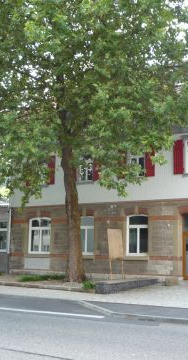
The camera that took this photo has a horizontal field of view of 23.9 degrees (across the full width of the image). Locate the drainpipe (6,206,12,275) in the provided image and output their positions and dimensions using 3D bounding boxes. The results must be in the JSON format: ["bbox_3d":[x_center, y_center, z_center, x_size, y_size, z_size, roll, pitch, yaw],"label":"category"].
[{"bbox_3d":[-5.213,3.717,27.445,0.130,4.109,0.130,-5,-11,33],"label":"drainpipe"}]

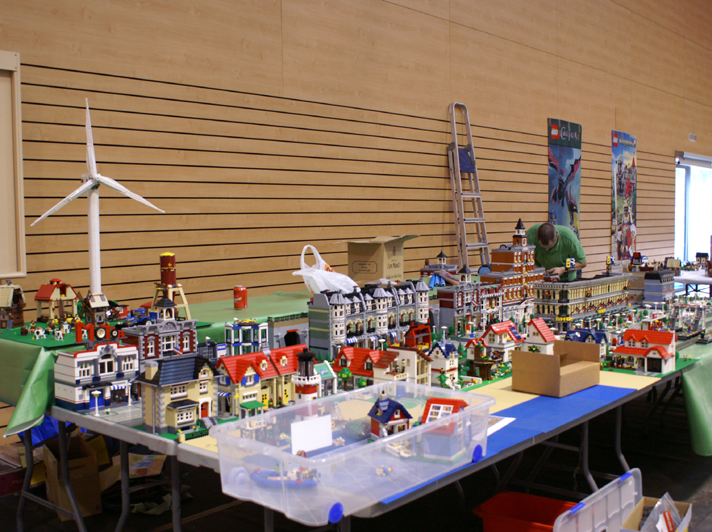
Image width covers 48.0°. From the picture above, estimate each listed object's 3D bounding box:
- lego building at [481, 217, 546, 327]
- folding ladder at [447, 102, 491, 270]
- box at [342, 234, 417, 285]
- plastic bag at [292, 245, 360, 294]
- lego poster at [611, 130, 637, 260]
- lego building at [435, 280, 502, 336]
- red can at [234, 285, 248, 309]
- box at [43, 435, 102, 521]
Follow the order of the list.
[{"bbox_3d":[0.987,0.022,5.024,0.210,0.640,0.503,3,5,42],"label":"lego building"},{"bbox_3d":[1.030,-0.243,7.056,0.140,2.400,0.470,-7,-1,42],"label":"folding ladder"},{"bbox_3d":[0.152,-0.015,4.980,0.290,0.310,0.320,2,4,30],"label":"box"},{"bbox_3d":[-0.166,0.036,4.402,0.360,0.290,0.250,-1,4,0],"label":"plastic bag"},{"bbox_3d":[3.313,-0.830,9.865,0.020,1.600,0.750,3,5,42],"label":"lego poster"},{"bbox_3d":[0.661,0.220,4.655,0.180,0.300,0.503,3,5,42],"label":"lego building"},{"bbox_3d":[-0.576,0.150,3.996,0.066,0.118,0.066,-1,4,0],"label":"red can"},{"bbox_3d":[-1.388,1.040,3.899,0.185,0.285,0.310,-3,4,-33],"label":"box"}]

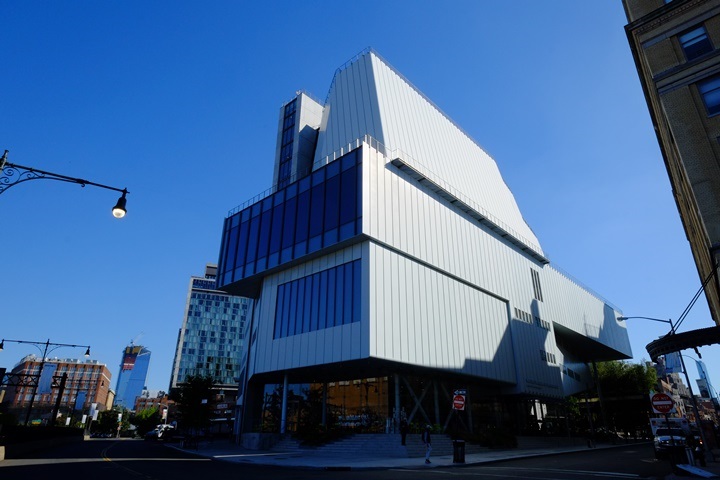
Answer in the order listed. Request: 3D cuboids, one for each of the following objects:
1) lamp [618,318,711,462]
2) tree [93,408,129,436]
[{"bbox_3d":[18.970,8.951,26.467,3.105,8.727,0.400,-20,-31,39],"label":"lamp"},{"bbox_3d":[-36.832,26.842,62.064,4.537,3.454,4.537,13,-26,-26],"label":"tree"}]

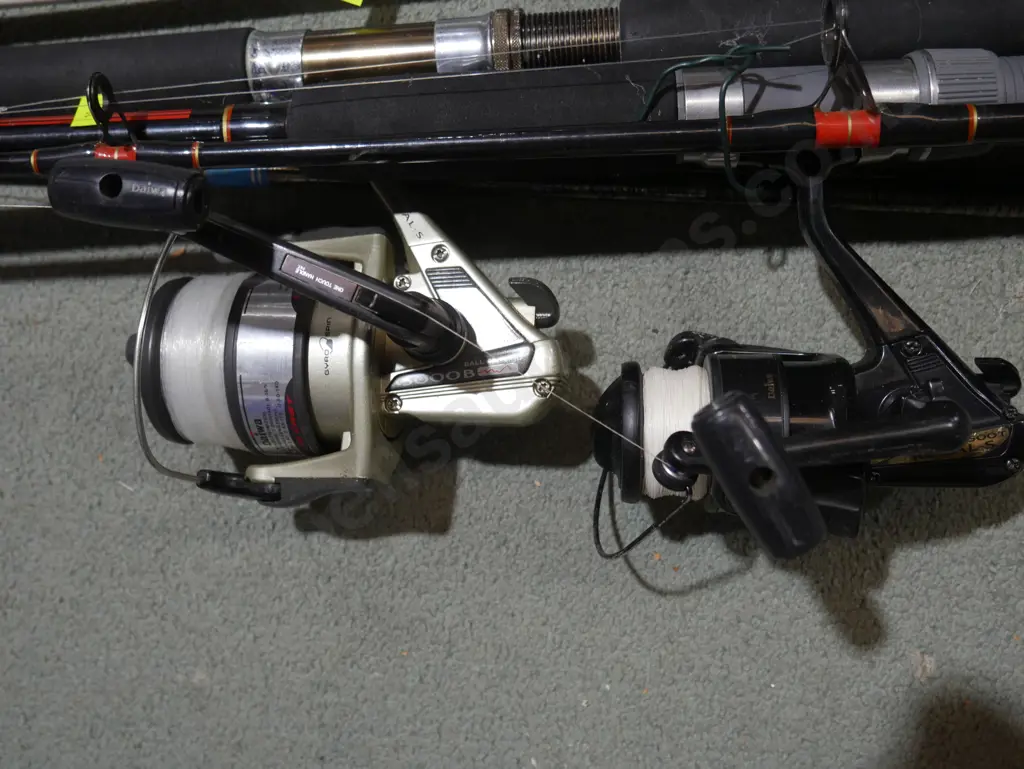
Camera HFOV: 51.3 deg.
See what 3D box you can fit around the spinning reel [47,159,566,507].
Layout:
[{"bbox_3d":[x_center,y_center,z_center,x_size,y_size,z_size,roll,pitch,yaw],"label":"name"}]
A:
[{"bbox_3d":[-0.067,-0.033,0.363,0.166,0.140,0.142,-2,78,7],"label":"spinning reel"}]

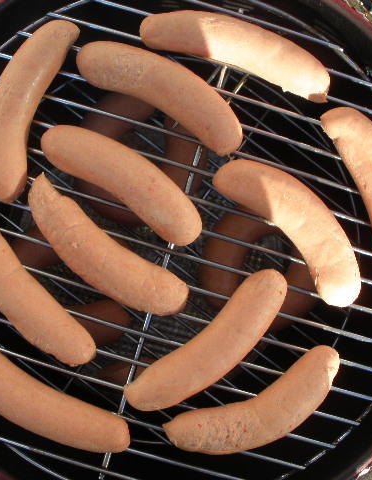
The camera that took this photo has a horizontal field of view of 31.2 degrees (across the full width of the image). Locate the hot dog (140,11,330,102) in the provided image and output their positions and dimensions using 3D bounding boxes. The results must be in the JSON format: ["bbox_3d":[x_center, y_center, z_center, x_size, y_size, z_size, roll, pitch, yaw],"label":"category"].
[{"bbox_3d":[0.039,-0.141,0.487,0.145,0.034,0.039,19,87,-1],"label":"hot dog"}]

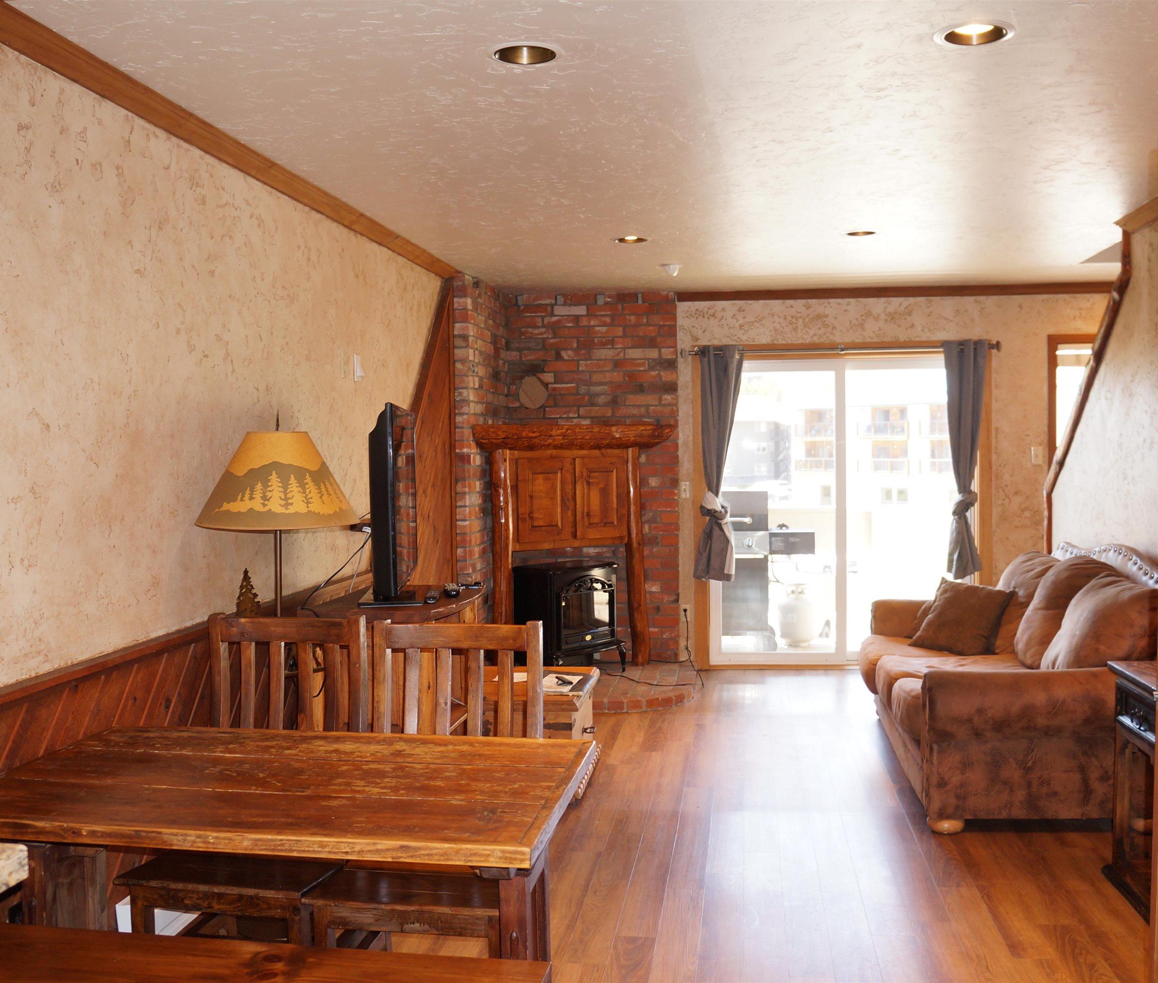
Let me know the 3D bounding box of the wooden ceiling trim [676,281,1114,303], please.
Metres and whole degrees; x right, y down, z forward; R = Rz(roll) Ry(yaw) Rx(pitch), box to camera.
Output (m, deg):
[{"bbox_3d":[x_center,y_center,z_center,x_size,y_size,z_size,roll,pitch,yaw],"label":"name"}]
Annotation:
[{"bbox_3d":[1.962,-1.238,7.143,2.686,0.063,0.040,-1,2,3],"label":"wooden ceiling trim"}]

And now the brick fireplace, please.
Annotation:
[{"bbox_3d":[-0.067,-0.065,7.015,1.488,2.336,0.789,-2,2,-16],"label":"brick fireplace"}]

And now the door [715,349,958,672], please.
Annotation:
[{"bbox_3d":[1.669,0.138,7.284,1.669,1.971,0.100,-1,2,3],"label":"door"}]

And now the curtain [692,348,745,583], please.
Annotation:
[{"bbox_3d":[0.873,-0.175,7.175,0.338,1.461,0.120,-1,2,3],"label":"curtain"}]

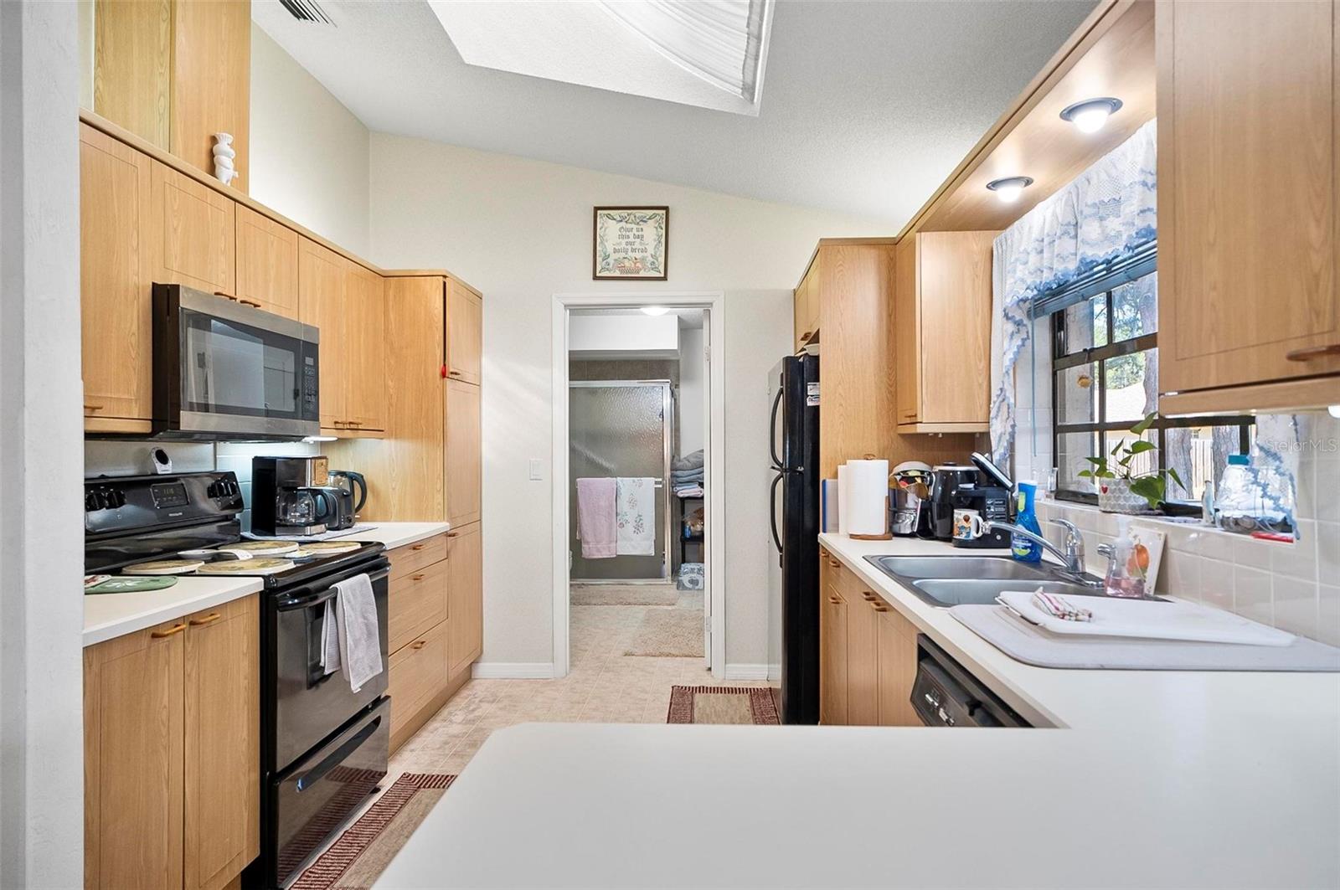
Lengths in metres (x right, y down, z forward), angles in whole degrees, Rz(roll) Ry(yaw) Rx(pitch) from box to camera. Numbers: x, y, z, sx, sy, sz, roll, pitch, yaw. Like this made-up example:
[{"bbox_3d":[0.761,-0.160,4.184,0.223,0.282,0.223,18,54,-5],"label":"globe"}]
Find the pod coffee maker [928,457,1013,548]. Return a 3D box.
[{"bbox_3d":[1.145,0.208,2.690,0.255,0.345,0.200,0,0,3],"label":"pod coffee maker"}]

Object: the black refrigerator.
[{"bbox_3d":[0.896,0.467,3.475,0.789,1.707,0.757,0,0,3],"label":"black refrigerator"}]

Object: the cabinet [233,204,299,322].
[{"bbox_3d":[-1.621,-0.642,2.591,0.316,0.367,0.368,0,0,3],"label":"cabinet"}]

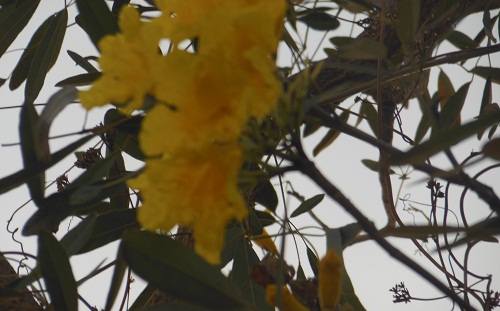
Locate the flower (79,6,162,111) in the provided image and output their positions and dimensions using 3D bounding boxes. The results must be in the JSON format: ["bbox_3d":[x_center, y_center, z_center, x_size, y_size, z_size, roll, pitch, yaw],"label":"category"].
[{"bbox_3d":[-0.085,-0.064,2.380,0.058,0.068,0.050,-17,0,32],"label":"flower"}]

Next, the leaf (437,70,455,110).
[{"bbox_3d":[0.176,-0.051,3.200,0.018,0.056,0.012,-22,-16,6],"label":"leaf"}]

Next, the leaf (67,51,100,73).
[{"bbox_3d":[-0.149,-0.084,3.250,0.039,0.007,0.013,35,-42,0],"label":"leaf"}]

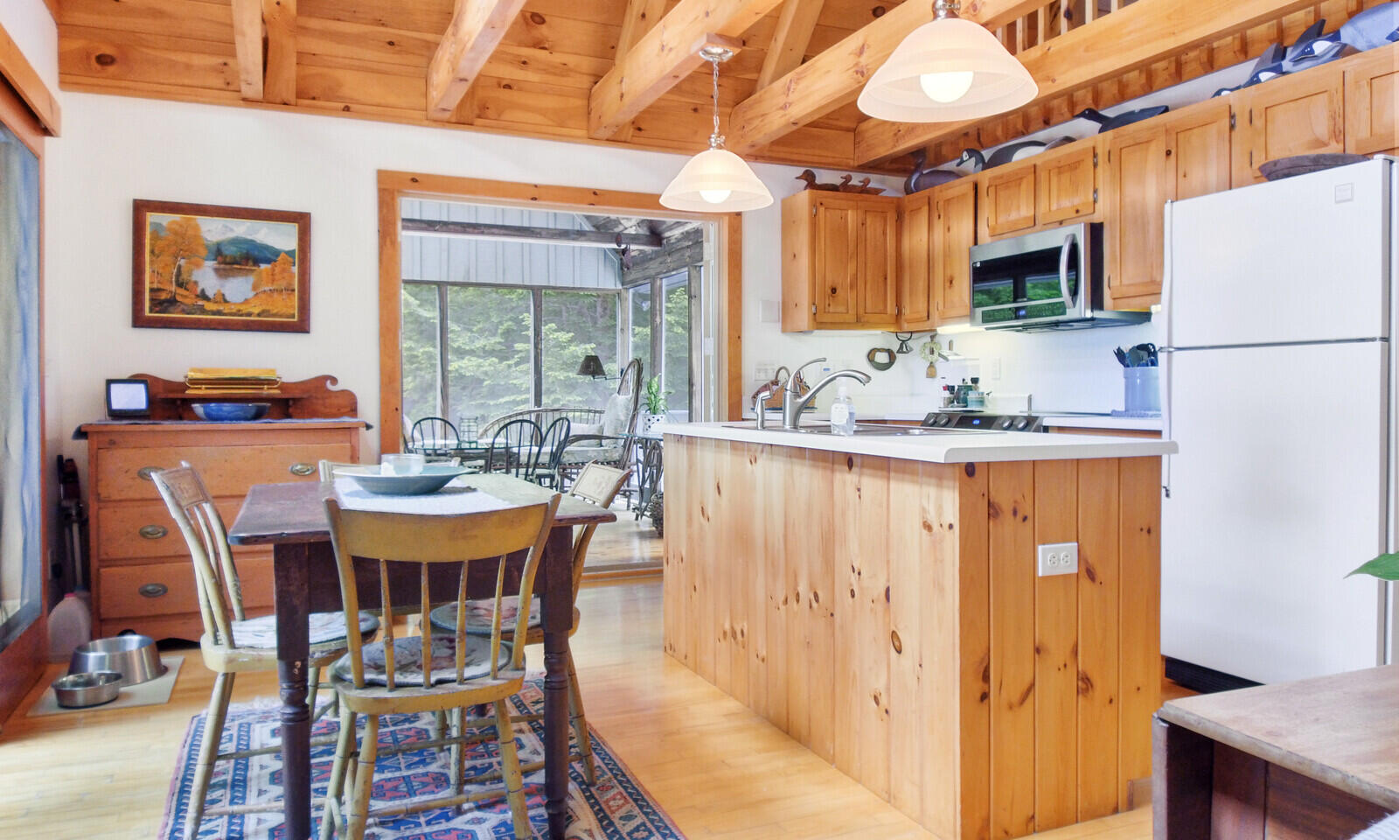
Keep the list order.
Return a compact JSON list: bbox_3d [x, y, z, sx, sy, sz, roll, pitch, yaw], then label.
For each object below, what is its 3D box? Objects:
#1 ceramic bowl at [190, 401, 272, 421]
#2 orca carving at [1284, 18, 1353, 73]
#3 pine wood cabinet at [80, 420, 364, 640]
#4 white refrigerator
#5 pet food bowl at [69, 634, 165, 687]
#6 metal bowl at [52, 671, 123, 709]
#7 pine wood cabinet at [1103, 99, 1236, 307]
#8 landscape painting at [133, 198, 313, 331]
[{"bbox_3d":[-2.027,-0.033,3.857,0.300,0.073,0.300,-1,1,-24],"label":"ceramic bowl"},{"bbox_3d":[2.229,-1.332,3.203,0.130,0.205,0.300,-1,1,-24],"label":"orca carving"},{"bbox_3d":[-2.026,0.459,3.896,1.030,0.910,0.450,-1,1,-24],"label":"pine wood cabinet"},{"bbox_3d":[2.088,0.092,2.939,0.730,1.665,0.690,-1,1,-24],"label":"white refrigerator"},{"bbox_3d":[-2.119,0.873,3.242,0.295,0.113,0.295,-1,1,-24],"label":"pet food bowl"},{"bbox_3d":[-2.086,0.919,3.033,0.200,0.068,0.200,-1,2,-25],"label":"metal bowl"},{"bbox_3d":[2.104,-0.887,3.827,0.330,0.785,0.605,-1,2,-25],"label":"pine wood cabinet"},{"bbox_3d":[-2.180,-0.698,4.084,0.725,0.570,0.035,-1,2,-25],"label":"landscape painting"}]

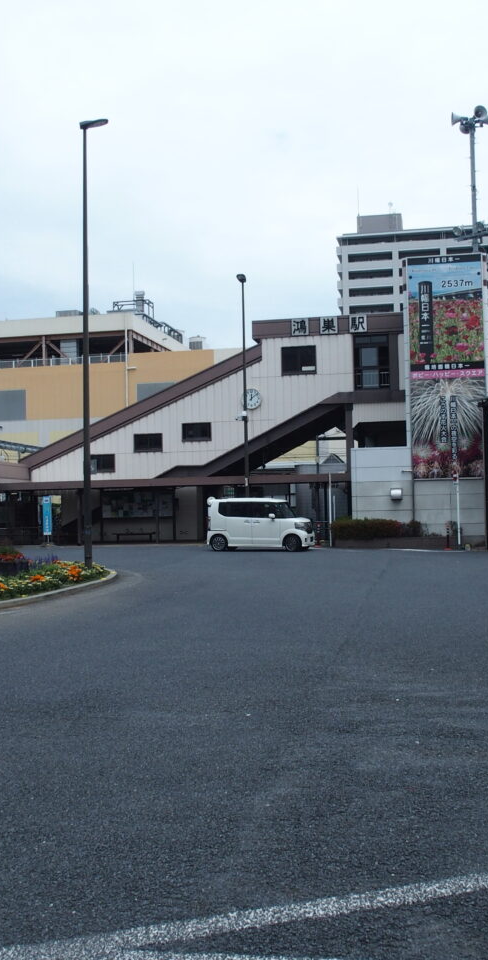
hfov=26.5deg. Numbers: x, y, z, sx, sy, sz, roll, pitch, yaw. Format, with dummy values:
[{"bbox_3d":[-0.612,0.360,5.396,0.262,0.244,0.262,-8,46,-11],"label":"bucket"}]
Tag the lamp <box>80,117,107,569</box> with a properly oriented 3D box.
[{"bbox_3d":[-3.194,-2.926,22.366,0.640,9.757,0.270,-1,-2,10],"label":"lamp"}]

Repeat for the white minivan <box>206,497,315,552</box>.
[{"bbox_3d":[0.551,1.475,34.550,3.395,1.780,1.475,-2,-2,14],"label":"white minivan"}]

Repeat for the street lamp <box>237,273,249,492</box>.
[{"bbox_3d":[0.006,-2.859,38.454,0.300,9.700,0.650,-1,-2,12],"label":"street lamp"}]

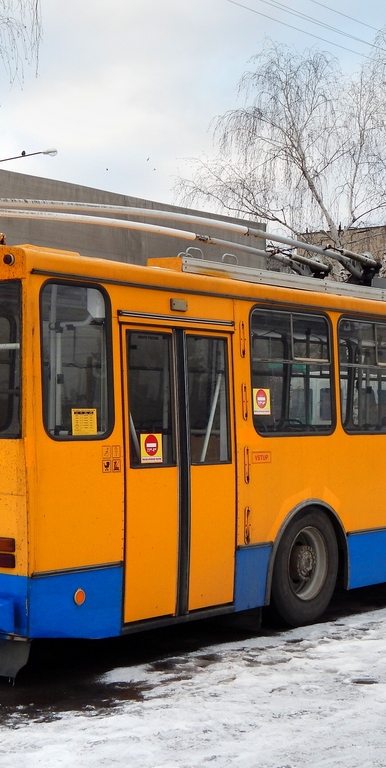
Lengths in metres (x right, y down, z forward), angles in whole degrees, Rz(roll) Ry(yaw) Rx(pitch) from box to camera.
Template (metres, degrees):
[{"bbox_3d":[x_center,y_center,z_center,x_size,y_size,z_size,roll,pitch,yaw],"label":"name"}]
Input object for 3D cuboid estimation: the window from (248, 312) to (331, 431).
[{"bbox_3d":[0.796,-0.091,10.314,0.060,1.020,1.220,-4,-4,38],"label":"window"}]

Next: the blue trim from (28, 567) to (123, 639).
[{"bbox_3d":[-0.765,1.437,8.239,0.050,0.470,0.885,-1,-2,38],"label":"blue trim"}]

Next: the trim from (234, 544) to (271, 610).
[{"bbox_3d":[0.441,1.478,9.787,0.050,0.485,0.480,-1,-2,38],"label":"trim"}]

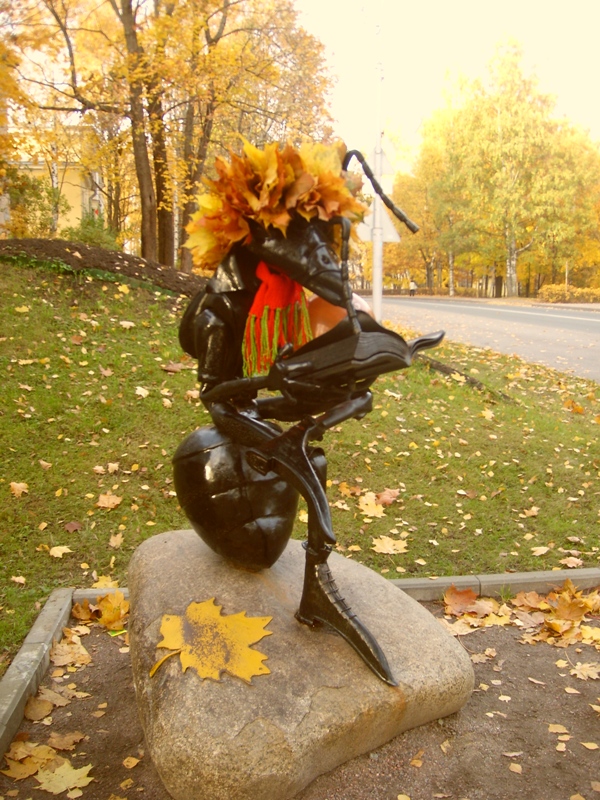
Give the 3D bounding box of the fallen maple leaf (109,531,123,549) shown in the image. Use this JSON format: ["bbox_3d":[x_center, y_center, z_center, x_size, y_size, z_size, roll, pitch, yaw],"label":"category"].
[{"bbox_3d":[-0.923,0.689,4.046,0.075,0.035,0.100,0,16,0],"label":"fallen maple leaf"}]

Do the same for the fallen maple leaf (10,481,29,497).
[{"bbox_3d":[-1.622,0.508,4.676,0.100,0.030,0.100,0,16,0],"label":"fallen maple leaf"}]

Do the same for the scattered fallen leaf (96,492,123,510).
[{"bbox_3d":[-1.062,0.556,4.507,0.139,0.040,0.140,0,16,0],"label":"scattered fallen leaf"}]

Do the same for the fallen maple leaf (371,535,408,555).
[{"bbox_3d":[0.450,0.718,4.069,0.180,0.035,0.160,0,14,0],"label":"fallen maple leaf"}]

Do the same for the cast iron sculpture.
[{"bbox_3d":[0.020,-0.007,2.750,0.820,1.700,0.600,4,9,28],"label":"cast iron sculpture"}]

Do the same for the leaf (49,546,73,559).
[{"bbox_3d":[-1.158,0.728,3.909,0.111,0.030,0.110,0,16,0],"label":"leaf"}]

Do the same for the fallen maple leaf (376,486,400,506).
[{"bbox_3d":[0.518,0.555,4.729,0.135,0.035,0.140,0,14,0],"label":"fallen maple leaf"}]

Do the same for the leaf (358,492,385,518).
[{"bbox_3d":[0.406,0.589,4.590,0.142,0.040,0.170,0,14,0],"label":"leaf"}]

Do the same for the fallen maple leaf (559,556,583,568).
[{"bbox_3d":[1.305,0.771,3.886,0.120,0.030,0.100,0,14,0],"label":"fallen maple leaf"}]

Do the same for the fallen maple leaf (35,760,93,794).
[{"bbox_3d":[-0.686,1.084,2.343,0.161,0.025,0.150,0,8,0],"label":"fallen maple leaf"}]

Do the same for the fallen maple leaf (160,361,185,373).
[{"bbox_3d":[-1.105,-0.300,7.008,0.190,0.030,0.190,0,18,0],"label":"fallen maple leaf"}]

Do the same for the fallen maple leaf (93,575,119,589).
[{"bbox_3d":[-0.875,0.807,3.635,0.120,0.030,0.120,0,16,0],"label":"fallen maple leaf"}]

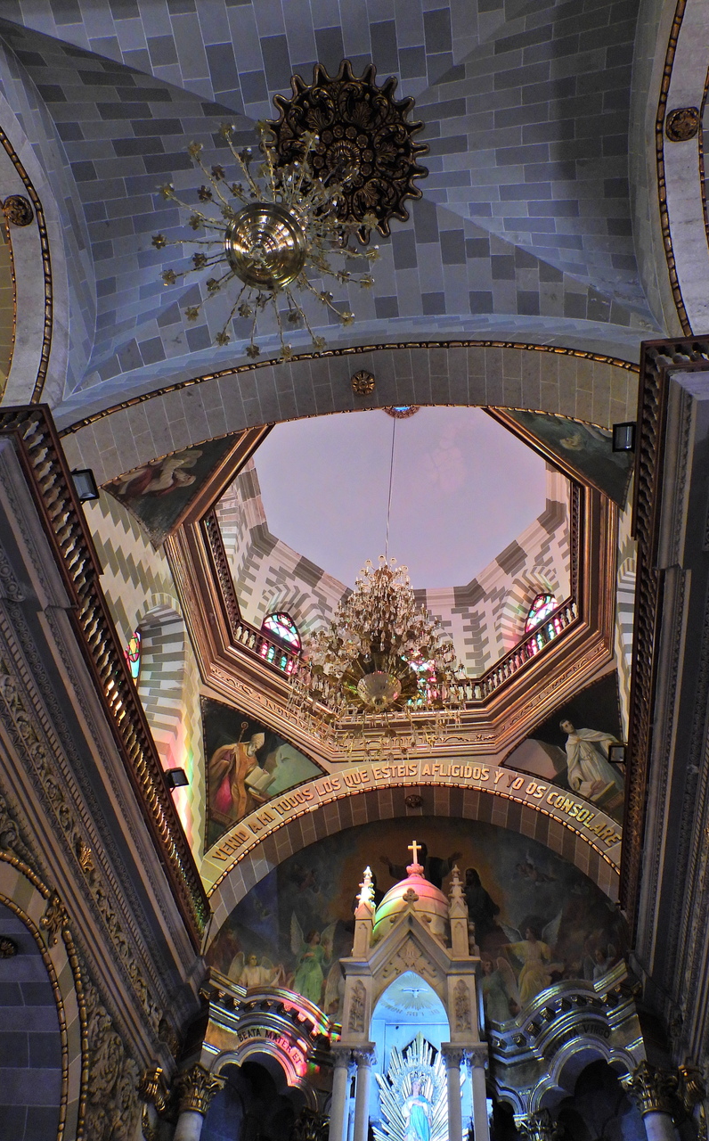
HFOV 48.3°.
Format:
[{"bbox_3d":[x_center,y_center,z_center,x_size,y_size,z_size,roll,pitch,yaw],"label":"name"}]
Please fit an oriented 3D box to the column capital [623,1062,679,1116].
[{"bbox_3d":[5.097,8.930,13.445,0.693,0.603,0.693,27,-61,-11],"label":"column capital"}]

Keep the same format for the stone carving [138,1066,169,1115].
[{"bbox_3d":[-3.470,8.993,13.524,0.405,0.585,0.765,-4,-60,7],"label":"stone carving"}]

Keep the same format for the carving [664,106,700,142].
[{"bbox_3d":[4.824,-6.540,11.595,0.468,0.153,0.468,-4,-60,7],"label":"carving"}]

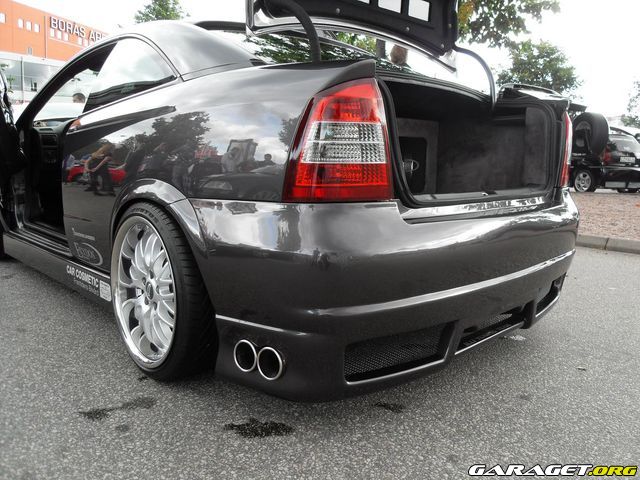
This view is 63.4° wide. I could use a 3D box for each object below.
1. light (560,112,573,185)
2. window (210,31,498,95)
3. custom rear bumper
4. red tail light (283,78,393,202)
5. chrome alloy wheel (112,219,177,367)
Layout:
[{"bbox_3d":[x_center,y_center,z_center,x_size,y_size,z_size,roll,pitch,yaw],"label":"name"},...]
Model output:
[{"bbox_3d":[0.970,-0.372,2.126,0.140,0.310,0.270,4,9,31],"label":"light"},{"bbox_3d":[0.068,-0.752,2.128,1.150,0.140,0.820,-8,31,-42],"label":"window"},{"bbox_3d":[0.445,0.059,1.828,1.730,0.480,0.500,-8,10,-42],"label":"custom rear bumper"},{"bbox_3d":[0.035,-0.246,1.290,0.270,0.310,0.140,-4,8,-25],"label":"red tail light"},{"bbox_3d":[-0.523,0.164,1.781,0.200,0.505,0.505,-8,10,-42],"label":"chrome alloy wheel"}]

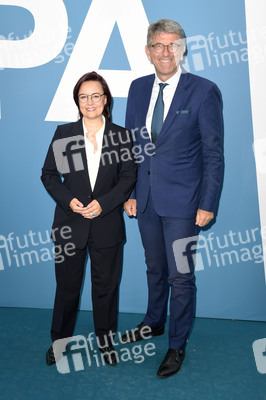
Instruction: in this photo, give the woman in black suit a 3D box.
[{"bbox_3d":[-0.229,0.111,2.728,0.520,1.610,0.340,2,11,1],"label":"woman in black suit"}]

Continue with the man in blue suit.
[{"bbox_3d":[0.196,-0.010,2.707,0.550,1.885,0.430,8,13,29],"label":"man in blue suit"}]

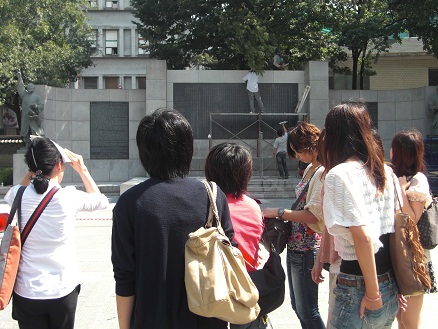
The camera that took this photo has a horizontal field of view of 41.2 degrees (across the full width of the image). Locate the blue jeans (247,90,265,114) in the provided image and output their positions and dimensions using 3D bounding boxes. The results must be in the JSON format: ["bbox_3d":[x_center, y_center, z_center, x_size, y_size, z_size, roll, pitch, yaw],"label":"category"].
[{"bbox_3d":[1.285,-2.240,20.500,0.560,0.820,0.320,0,1,2],"label":"blue jeans"}]

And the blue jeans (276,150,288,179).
[{"bbox_3d":[2.240,0.000,20.500,0.420,0.950,0.320,0,1,3],"label":"blue jeans"}]

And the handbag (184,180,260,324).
[{"bbox_3d":[0.015,0.310,2.050,0.190,0.490,0.310,1,2,30],"label":"handbag"}]

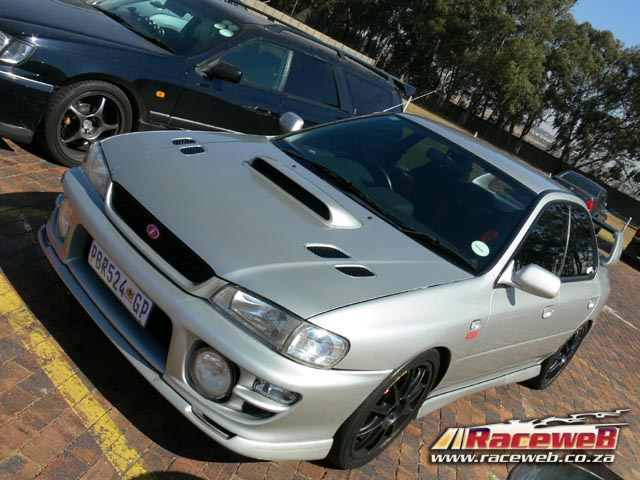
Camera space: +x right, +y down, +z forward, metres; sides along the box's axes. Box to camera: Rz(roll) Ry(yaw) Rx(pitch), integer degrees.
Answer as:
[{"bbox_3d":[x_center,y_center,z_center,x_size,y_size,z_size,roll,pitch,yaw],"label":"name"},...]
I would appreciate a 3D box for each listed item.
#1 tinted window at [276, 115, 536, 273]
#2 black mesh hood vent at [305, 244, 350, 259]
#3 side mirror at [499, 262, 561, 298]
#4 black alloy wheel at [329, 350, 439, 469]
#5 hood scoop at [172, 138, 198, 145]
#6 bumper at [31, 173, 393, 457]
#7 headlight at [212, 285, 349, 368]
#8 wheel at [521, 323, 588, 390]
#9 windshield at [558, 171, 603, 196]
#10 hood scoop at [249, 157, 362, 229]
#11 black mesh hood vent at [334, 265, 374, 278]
[{"bbox_3d":[0.457,-0.356,3.438,0.880,0.130,1.380,-27,49,-34],"label":"tinted window"},{"bbox_3d":[0.034,0.045,2.458,0.145,0.027,0.125,-11,38,-46],"label":"black mesh hood vent"},{"bbox_3d":[0.986,0.193,3.021,0.235,0.165,0.150,37,18,33],"label":"side mirror"},{"bbox_3d":[0.212,0.650,2.744,0.618,0.618,0.210,8,24,-49],"label":"black alloy wheel"},{"bbox_3d":[-0.631,-0.459,3.028,0.090,0.027,0.135,37,29,33],"label":"hood scoop"},{"bbox_3d":[-0.581,0.213,2.677,1.690,0.425,0.700,37,18,33],"label":"bumper"},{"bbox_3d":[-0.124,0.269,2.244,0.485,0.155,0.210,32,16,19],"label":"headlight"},{"bbox_3d":[1.711,0.778,4.725,0.210,0.620,0.620,37,19,33],"label":"wheel"},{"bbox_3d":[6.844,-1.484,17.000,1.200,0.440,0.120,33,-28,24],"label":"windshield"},{"bbox_3d":[-0.073,-0.236,2.886,0.650,0.080,0.275,37,28,33],"label":"hood scoop"},{"bbox_3d":[0.134,0.116,2.420,0.145,0.030,0.100,-3,41,-41],"label":"black mesh hood vent"}]

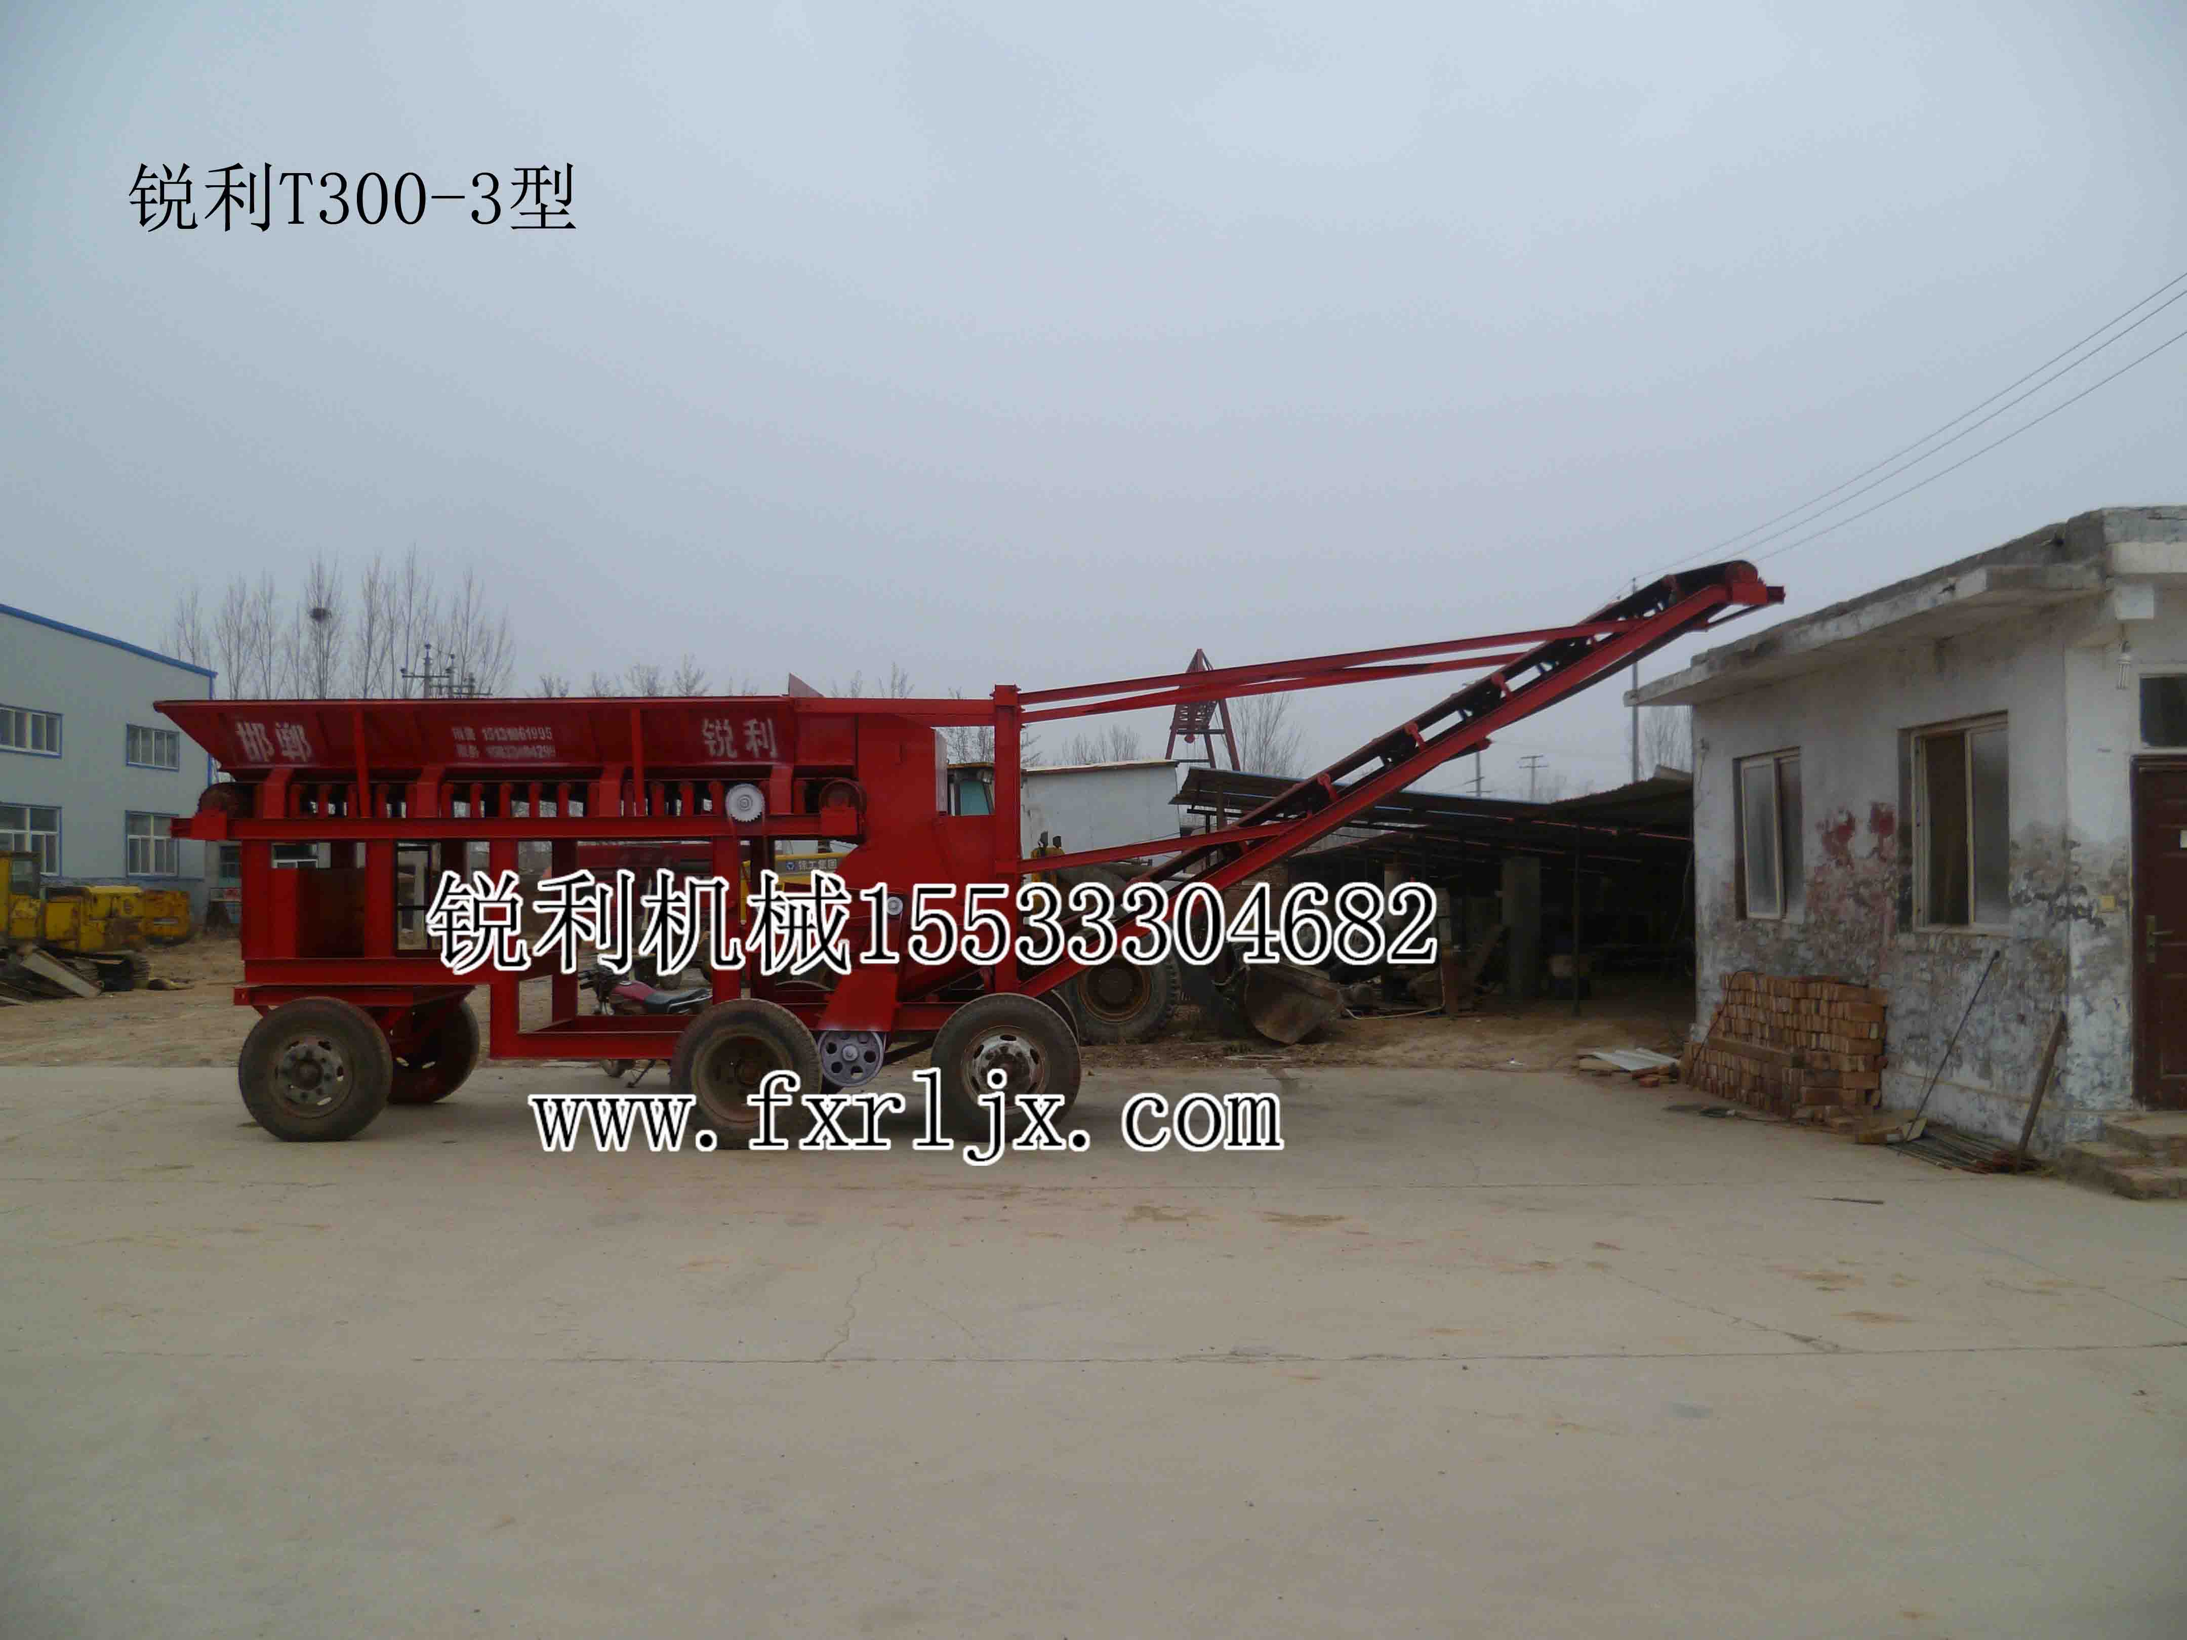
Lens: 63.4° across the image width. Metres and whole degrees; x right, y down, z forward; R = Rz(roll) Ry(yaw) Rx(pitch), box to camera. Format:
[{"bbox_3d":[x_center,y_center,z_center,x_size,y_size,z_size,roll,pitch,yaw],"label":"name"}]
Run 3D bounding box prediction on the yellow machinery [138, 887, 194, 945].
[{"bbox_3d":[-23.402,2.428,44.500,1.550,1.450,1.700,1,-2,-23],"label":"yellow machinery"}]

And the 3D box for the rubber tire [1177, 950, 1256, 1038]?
[{"bbox_3d":[1.340,1.870,19.400,1.050,1.150,0.500,0,-2,7],"label":"rubber tire"}]

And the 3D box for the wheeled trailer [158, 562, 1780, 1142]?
[{"bbox_3d":[-0.700,0.190,12.750,11.000,3.970,2.600,0,-2,-1],"label":"wheeled trailer"}]

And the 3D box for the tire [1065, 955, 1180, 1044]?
[{"bbox_3d":[0.240,1.800,19.200,1.280,1.280,0.430,0,-2,7],"label":"tire"}]

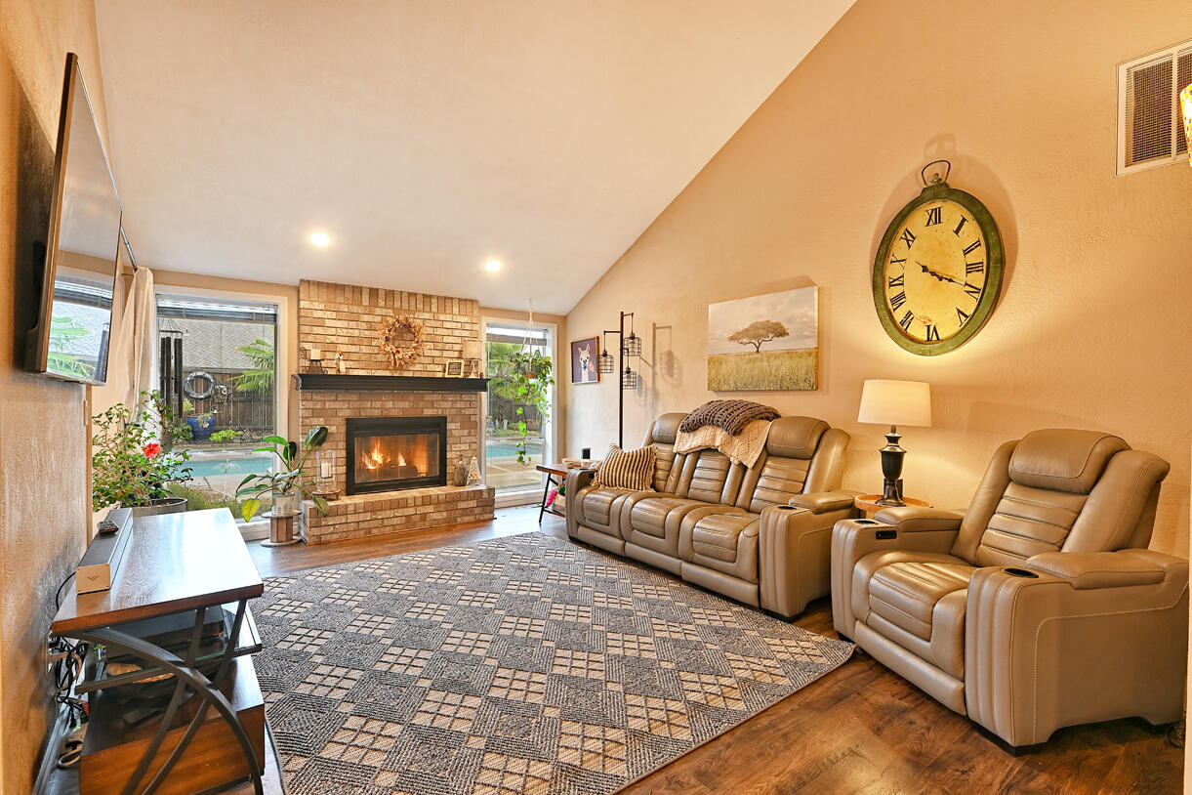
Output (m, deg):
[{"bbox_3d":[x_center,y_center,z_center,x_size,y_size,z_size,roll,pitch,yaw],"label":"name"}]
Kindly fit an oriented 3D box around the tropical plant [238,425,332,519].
[{"bbox_3d":[-2.678,0.655,4.810,0.634,0.792,0.581,0,1,-37],"label":"tropical plant"}]

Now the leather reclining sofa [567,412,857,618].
[{"bbox_3d":[0.805,0.699,4.354,1.001,1.135,2.257,0,0,-37],"label":"leather reclining sofa"}]

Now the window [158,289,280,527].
[{"bbox_3d":[-3.186,0.131,4.775,0.871,1.927,0.119,0,1,-37],"label":"window"}]

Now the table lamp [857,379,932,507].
[{"bbox_3d":[1.793,0.274,3.397,0.403,0.755,0.403,0,1,-37],"label":"table lamp"}]

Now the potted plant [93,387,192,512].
[{"bbox_3d":[-3.254,0.607,4.018,0.650,1.306,0.650,0,0,-37],"label":"potted plant"}]

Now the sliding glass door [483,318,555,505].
[{"bbox_3d":[-0.909,0.162,6.479,0.924,2.020,0.119,0,1,-37],"label":"sliding glass door"}]

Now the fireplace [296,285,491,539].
[{"bbox_3d":[-1.859,0.098,5.404,1.756,2.270,0.502,0,1,-37],"label":"fireplace"}]

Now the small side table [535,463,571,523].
[{"bbox_3d":[-0.167,0.974,5.537,0.625,0.574,0.625,0,0,-37],"label":"small side table"}]

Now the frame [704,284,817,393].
[{"bbox_3d":[1.318,-0.441,4.593,0.038,0.765,1.052,0,0,-37],"label":"frame"}]

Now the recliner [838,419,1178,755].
[{"bbox_3d":[1.910,0.728,2.677,0.990,1.162,1.010,0,1,-14],"label":"recliner"}]

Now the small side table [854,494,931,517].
[{"bbox_3d":[1.779,0.948,3.381,0.427,0.644,0.427,0,0,-37],"label":"small side table"}]

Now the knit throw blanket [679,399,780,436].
[{"bbox_3d":[1.039,0.162,4.595,0.395,0.284,0.714,0,0,-37],"label":"knit throw blanket"}]

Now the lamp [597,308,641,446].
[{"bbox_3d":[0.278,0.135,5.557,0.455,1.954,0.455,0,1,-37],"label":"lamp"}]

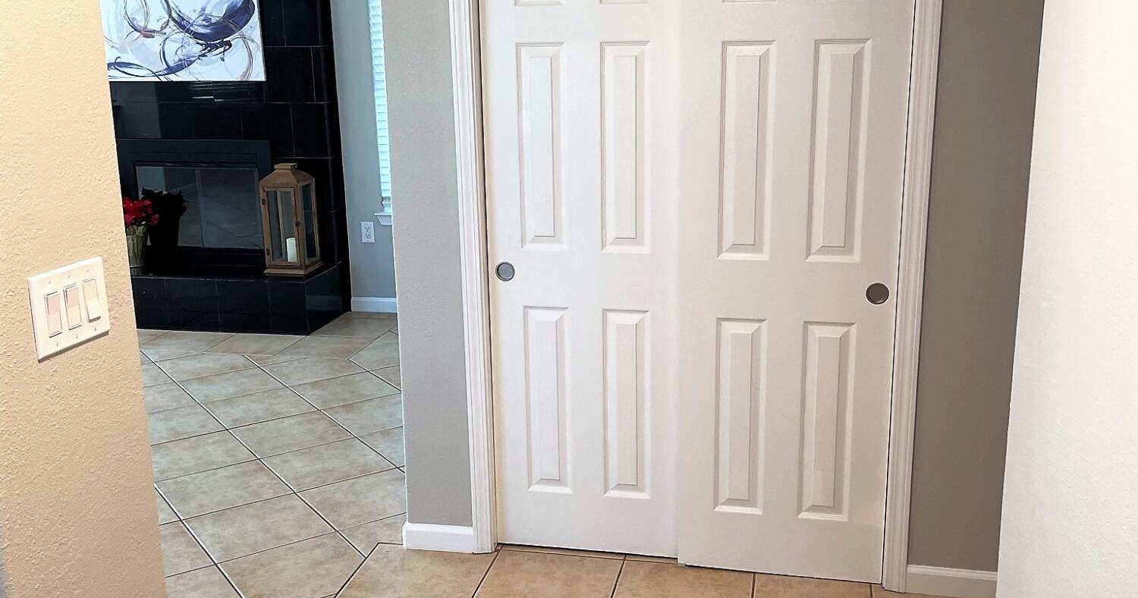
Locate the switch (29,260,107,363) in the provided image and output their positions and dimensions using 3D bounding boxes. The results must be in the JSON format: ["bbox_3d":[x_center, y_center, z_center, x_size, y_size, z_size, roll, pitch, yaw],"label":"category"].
[{"bbox_3d":[-0.765,0.011,1.746,0.010,0.122,0.171,3,14,14],"label":"switch"}]

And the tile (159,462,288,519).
[{"bbox_3d":[-1.271,0.698,4.186,0.398,0.010,0.398,-10,16,-32],"label":"tile"}]

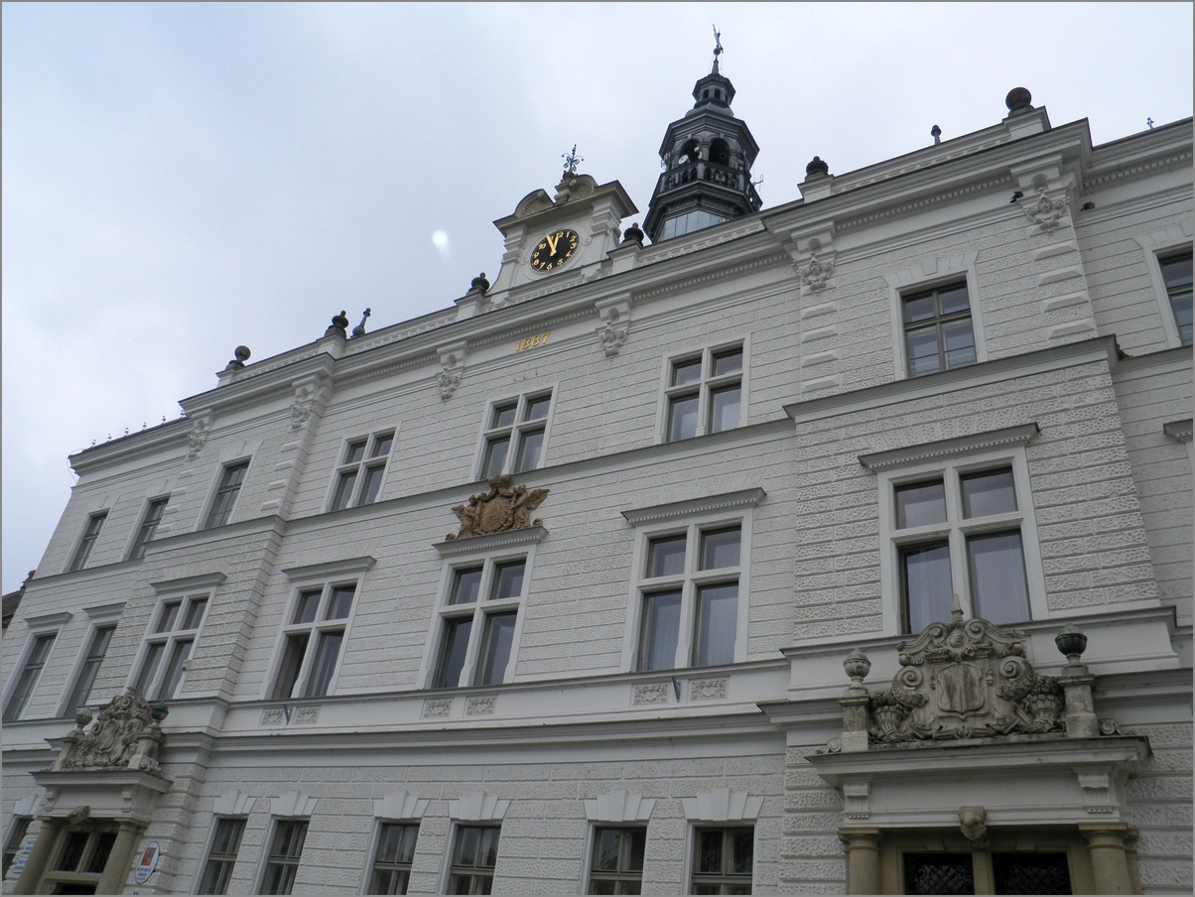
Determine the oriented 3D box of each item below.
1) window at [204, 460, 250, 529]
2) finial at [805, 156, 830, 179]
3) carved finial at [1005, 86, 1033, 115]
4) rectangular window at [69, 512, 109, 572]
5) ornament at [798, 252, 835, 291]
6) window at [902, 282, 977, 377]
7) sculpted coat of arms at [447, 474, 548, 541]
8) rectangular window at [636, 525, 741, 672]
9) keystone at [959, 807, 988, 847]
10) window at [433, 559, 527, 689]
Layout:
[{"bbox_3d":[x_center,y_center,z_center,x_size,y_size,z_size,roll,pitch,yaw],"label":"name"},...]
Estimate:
[{"bbox_3d":[-9.220,1.173,24.064,1.117,2.035,0.200,-12,-38,28],"label":"window"},{"bbox_3d":[4.550,-5.726,19.951,0.499,0.945,0.499,-12,-37,29],"label":"finial"},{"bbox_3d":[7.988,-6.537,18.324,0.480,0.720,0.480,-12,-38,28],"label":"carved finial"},{"bbox_3d":[-14.467,2.692,27.535,1.011,1.995,0.199,-12,-38,28],"label":"rectangular window"},{"bbox_3d":[4.061,-3.287,17.969,0.689,0.985,0.324,-12,-37,29],"label":"ornament"},{"bbox_3d":[5.803,-2.004,16.418,1.123,1.998,0.189,-12,-38,28],"label":"window"},{"bbox_3d":[-1.960,1.161,19.307,2.381,1.383,0.319,-12,-38,28],"label":"sculpted coat of arms"},{"bbox_3d":[1.553,2.471,16.245,1.875,2.607,0.199,-12,-38,28],"label":"rectangular window"},{"bbox_3d":[4.373,4.388,11.260,0.279,0.399,0.306,-12,-38,28],"label":"keystone"},{"bbox_3d":[-2.240,3.272,18.289,1.862,2.607,0.199,-12,-38,28],"label":"window"}]

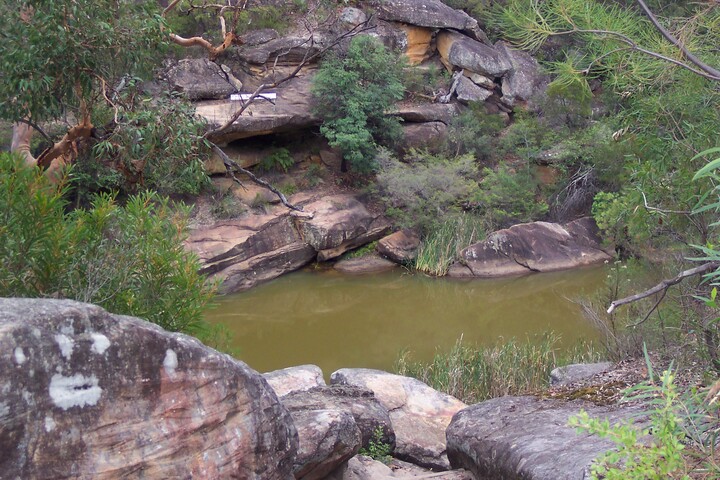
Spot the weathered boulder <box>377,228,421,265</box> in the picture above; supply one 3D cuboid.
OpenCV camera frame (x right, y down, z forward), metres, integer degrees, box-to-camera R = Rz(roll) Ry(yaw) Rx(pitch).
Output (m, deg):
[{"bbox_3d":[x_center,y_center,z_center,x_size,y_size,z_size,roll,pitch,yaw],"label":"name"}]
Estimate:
[{"bbox_3d":[0.770,0.130,25.200,0.870,0.620,0.750,0,11,0],"label":"weathered boulder"}]

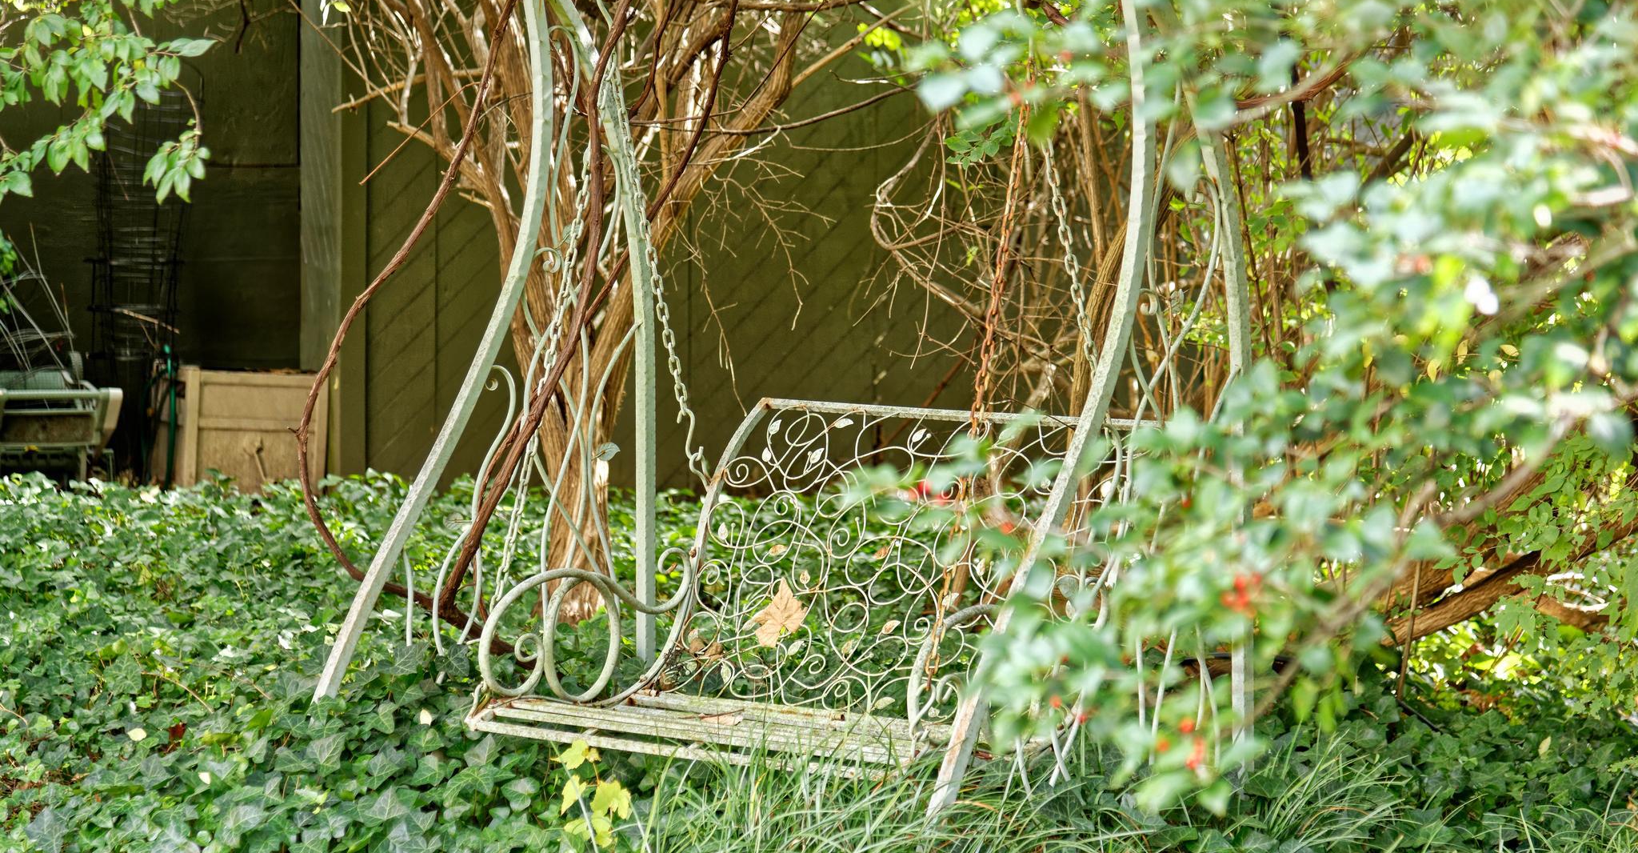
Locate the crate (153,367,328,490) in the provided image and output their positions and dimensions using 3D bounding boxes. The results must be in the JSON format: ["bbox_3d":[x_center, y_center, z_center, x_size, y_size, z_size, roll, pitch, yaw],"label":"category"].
[{"bbox_3d":[-2.143,0.036,16.100,0.520,0.520,0.490,1,3,-20],"label":"crate"}]

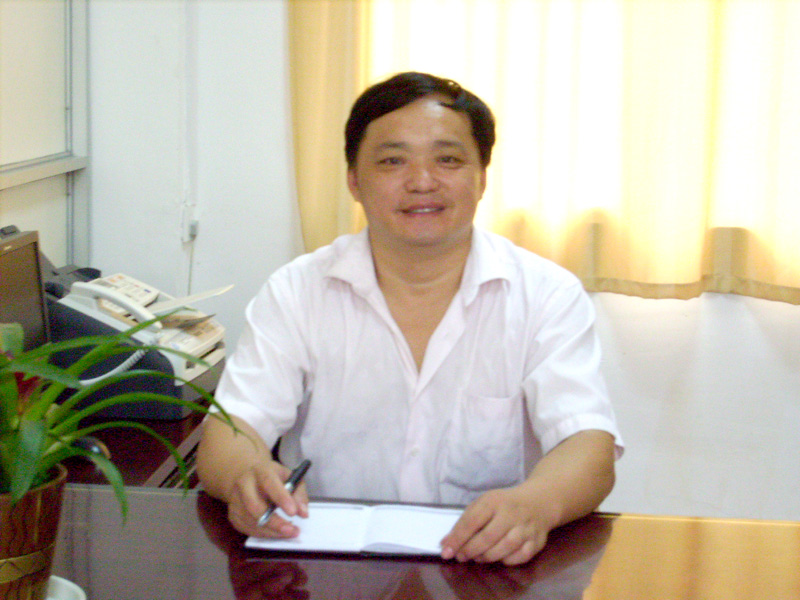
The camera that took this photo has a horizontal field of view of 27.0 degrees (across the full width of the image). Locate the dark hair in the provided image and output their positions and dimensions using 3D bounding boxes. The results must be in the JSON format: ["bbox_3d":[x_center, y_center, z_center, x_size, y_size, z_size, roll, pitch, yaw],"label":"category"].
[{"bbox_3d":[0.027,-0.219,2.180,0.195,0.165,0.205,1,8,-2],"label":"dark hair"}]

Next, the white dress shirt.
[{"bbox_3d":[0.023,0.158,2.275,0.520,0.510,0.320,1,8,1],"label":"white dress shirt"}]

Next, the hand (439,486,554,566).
[{"bbox_3d":[0.112,0.264,1.935,0.092,0.075,0.148,8,11,40],"label":"hand"}]

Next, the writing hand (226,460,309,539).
[{"bbox_3d":[-0.161,0.243,2.015,0.085,0.088,0.125,-5,10,-33],"label":"writing hand"}]

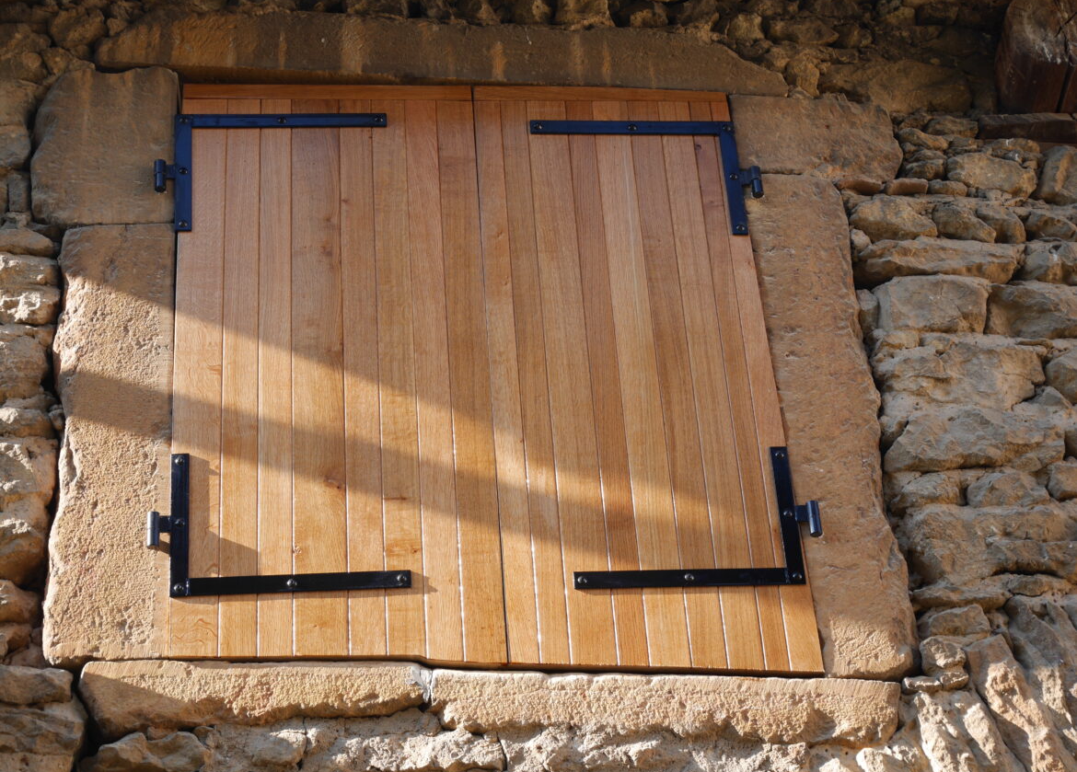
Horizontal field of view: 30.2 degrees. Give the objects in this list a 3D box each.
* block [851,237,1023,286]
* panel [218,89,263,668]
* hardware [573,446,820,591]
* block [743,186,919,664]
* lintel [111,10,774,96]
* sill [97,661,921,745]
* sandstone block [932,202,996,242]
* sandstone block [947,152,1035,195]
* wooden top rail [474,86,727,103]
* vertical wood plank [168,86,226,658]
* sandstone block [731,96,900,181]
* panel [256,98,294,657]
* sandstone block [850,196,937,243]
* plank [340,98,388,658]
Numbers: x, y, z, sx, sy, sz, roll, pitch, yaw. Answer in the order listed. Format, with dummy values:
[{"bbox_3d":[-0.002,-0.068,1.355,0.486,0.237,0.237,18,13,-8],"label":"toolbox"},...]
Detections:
[{"bbox_3d":[0.937,-0.254,4.760,0.402,0.138,0.150,-1,-32,-6],"label":"block"},{"bbox_3d":[-0.594,-0.056,3.995,0.071,1.309,0.028,0,-31,-7],"label":"panel"},{"bbox_3d":[0.330,0.287,4.229,0.537,0.343,0.028,-1,-32,-6],"label":"hardware"},{"bbox_3d":[0.647,0.098,4.492,0.226,1.292,0.180,-1,-32,-6],"label":"block"},{"bbox_3d":[-0.215,-0.697,4.551,1.534,0.208,0.200,1,-32,-5],"label":"lintel"},{"bbox_3d":[-0.087,0.642,3.759,1.522,0.154,0.220,1,-32,-5],"label":"sill"},{"bbox_3d":[0.930,-0.332,4.416,0.131,0.111,0.110,-1,-32,-6],"label":"sandstone block"},{"bbox_3d":[1.009,-0.437,4.500,0.191,0.117,0.130,-1,-32,-6],"label":"sandstone block"},{"bbox_3d":[0.137,-0.640,4.433,0.566,0.045,0.030,-1,-32,-6],"label":"wooden top rail"},{"bbox_3d":[-0.738,-0.061,4.355,0.106,1.434,0.030,-1,-32,-6],"label":"vertical wood plank"},{"bbox_3d":[0.615,-0.501,4.520,0.367,0.238,0.200,0,-32,-6],"label":"sandstone block"},{"bbox_3d":[-0.527,-0.056,4.003,0.065,1.310,0.028,0,-31,-7],"label":"panel"},{"bbox_3d":[0.766,-0.331,4.381,0.197,0.122,0.120,0,-31,-7],"label":"sandstone block"},{"bbox_3d":[-0.357,-0.055,4.037,0.069,1.331,0.030,-1,-32,-6],"label":"plank"}]

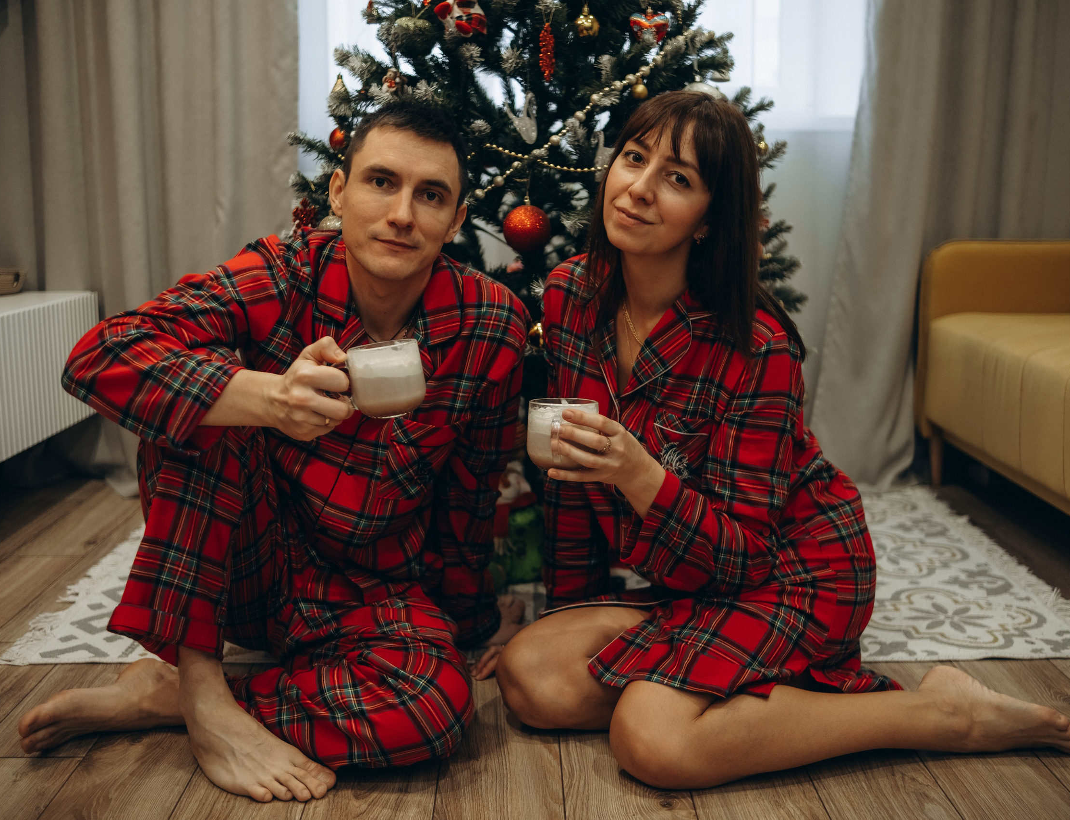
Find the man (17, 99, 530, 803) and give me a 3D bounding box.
[{"bbox_3d":[-0.342,0.002,1.674,0.671,0.852,0.605,-1,11,-3],"label":"man"}]

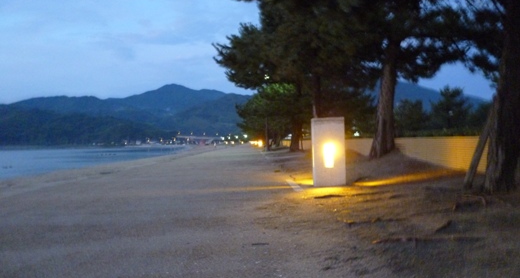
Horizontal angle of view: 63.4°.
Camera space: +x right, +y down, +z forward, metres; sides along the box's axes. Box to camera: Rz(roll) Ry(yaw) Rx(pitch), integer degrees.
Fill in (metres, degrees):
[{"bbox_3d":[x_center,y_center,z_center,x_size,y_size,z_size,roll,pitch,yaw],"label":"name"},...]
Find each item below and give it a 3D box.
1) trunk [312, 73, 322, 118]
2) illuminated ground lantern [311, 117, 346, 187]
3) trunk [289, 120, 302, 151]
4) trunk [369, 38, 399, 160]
[{"bbox_3d":[3.999,-2.034,29.000,0.750,5.200,0.750,-2,0,-1],"label":"trunk"},{"bbox_3d":[1.914,0.362,12.000,0.900,1.860,0.800,-2,0,-1],"label":"illuminated ground lantern"},{"bbox_3d":[3.292,-0.417,39.000,1.200,3.200,1.150,-2,0,-1],"label":"trunk"},{"bbox_3d":[4.736,-1.503,16.000,1.050,4.400,1.000,-2,0,-1],"label":"trunk"}]

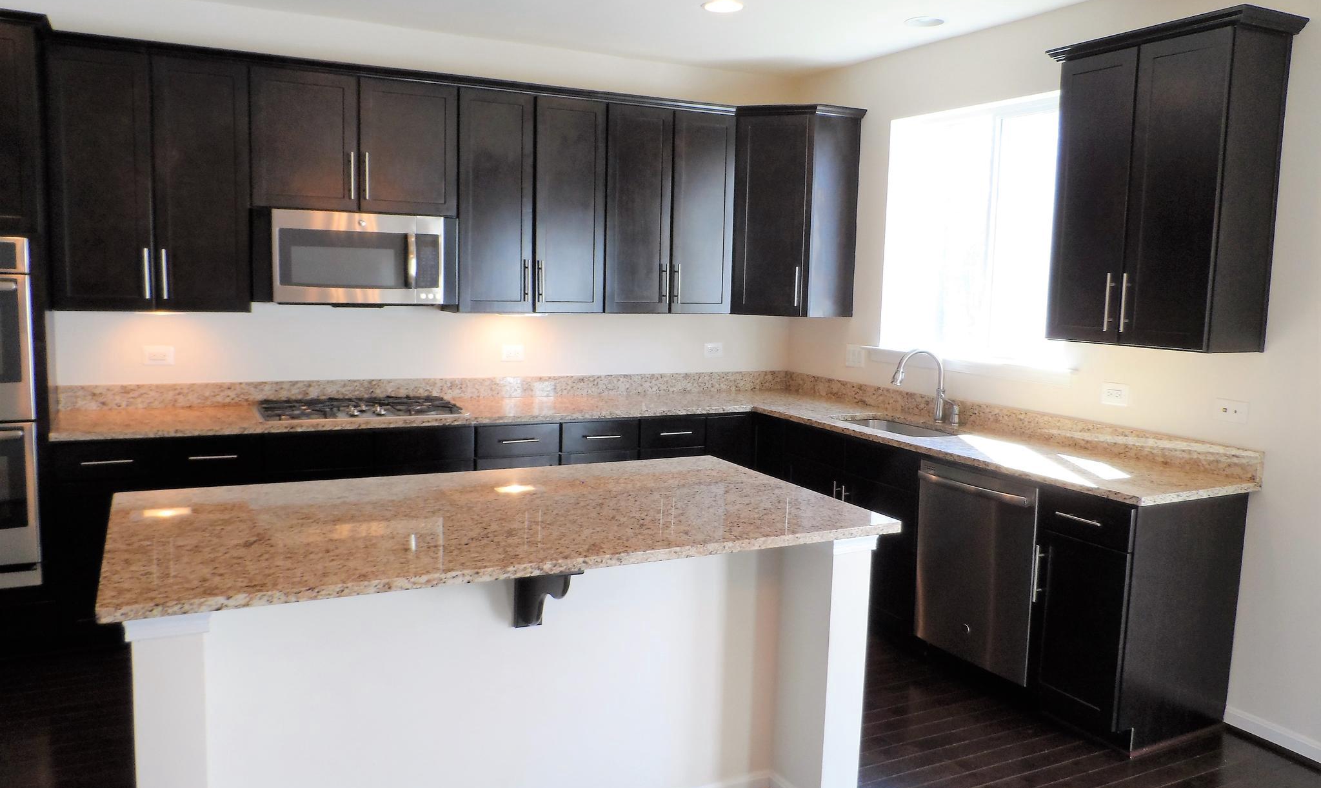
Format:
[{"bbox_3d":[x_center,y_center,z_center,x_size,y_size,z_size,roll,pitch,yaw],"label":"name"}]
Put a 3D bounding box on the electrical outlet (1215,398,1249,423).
[{"bbox_3d":[2.063,0.059,3.312,0.008,0.076,0.121,-2,8,-27],"label":"electrical outlet"}]

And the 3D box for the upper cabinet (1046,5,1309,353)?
[{"bbox_3d":[1.804,-0.728,3.340,0.385,1.105,0.740,-2,8,-27],"label":"upper cabinet"}]

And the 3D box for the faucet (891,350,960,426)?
[{"bbox_3d":[1.266,-0.035,4.402,0.275,0.356,0.120,0,7,-13],"label":"faucet"}]

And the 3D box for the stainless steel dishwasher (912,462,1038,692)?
[{"bbox_3d":[1.484,0.680,3.745,0.615,0.775,0.597,-2,8,-27],"label":"stainless steel dishwasher"}]

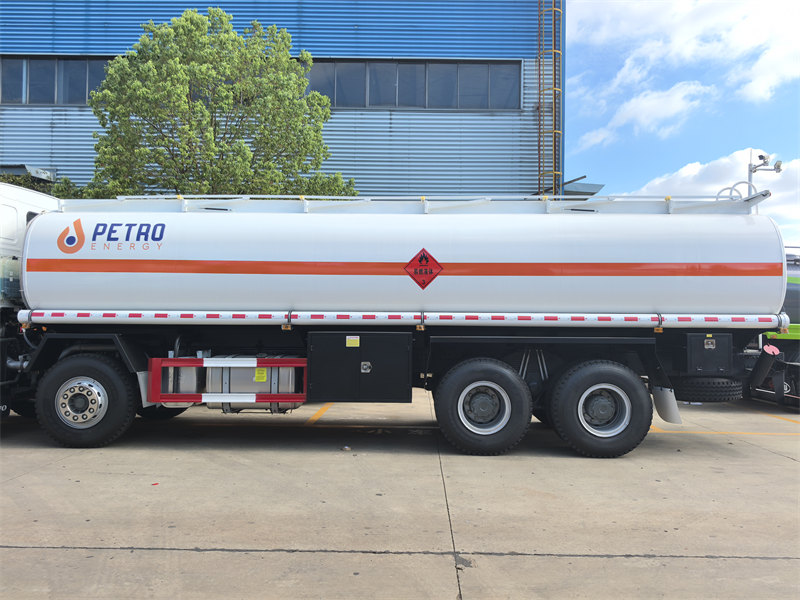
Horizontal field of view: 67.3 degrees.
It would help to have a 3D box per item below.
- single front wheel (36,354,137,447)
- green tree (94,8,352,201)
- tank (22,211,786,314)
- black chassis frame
[{"bbox_3d":[-3.659,1.190,7.040,1.090,1.090,0.300,1,-1,1],"label":"single front wheel"},{"bbox_3d":[-4.331,-2.590,14.536,6.100,8.800,5.900,1,-1,0],"label":"green tree"},{"bbox_3d":[0.037,-0.273,8.002,8.720,1.750,2.440,1,-1,1],"label":"tank"},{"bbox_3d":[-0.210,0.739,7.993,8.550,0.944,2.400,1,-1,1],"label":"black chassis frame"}]

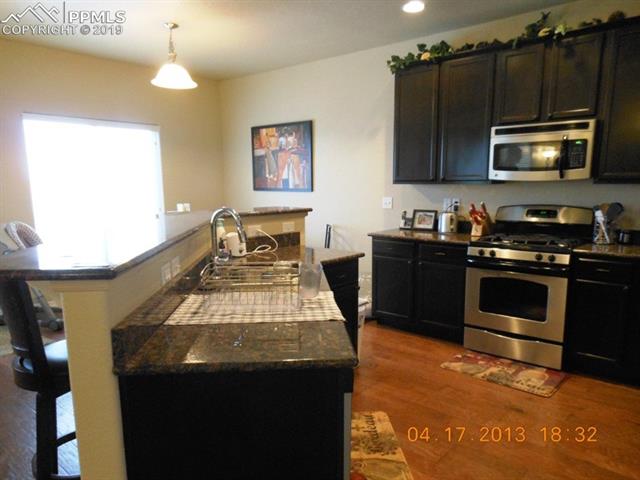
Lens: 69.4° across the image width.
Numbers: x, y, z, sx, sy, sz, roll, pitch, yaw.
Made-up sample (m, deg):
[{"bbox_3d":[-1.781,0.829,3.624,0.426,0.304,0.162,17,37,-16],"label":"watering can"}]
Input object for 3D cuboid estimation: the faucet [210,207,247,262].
[{"bbox_3d":[-0.537,0.000,2.722,0.217,0.370,0.069,-1,7,-4],"label":"faucet"}]

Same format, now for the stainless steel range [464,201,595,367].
[{"bbox_3d":[1.684,0.330,3.771,0.746,1.187,0.650,6,10,41],"label":"stainless steel range"}]

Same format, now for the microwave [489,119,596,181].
[{"bbox_3d":[1.805,-0.700,3.702,0.749,0.419,0.394,6,10,41],"label":"microwave"}]

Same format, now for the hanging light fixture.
[{"bbox_3d":[-1.324,-1.656,4.165,0.414,0.557,0.414,6,10,41],"label":"hanging light fixture"}]

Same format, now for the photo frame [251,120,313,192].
[{"bbox_3d":[-0.511,-1.052,5.944,1.098,0.845,0.039,6,10,41],"label":"photo frame"}]

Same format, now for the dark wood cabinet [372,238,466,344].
[{"bbox_3d":[1.068,0.419,4.383,0.955,0.867,0.591,6,10,41],"label":"dark wood cabinet"}]

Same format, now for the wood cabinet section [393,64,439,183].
[{"bbox_3d":[0.991,-1.077,4.378,0.455,1.060,0.316,6,10,40],"label":"wood cabinet section"}]

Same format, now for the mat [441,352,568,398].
[{"bbox_3d":[1.349,0.971,3.444,0.783,0.010,0.443,6,10,41],"label":"mat"}]

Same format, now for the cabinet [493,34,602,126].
[{"bbox_3d":[1.818,-1.218,3.656,0.756,0.621,0.335,6,10,41],"label":"cabinet"}]

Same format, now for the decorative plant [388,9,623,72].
[{"bbox_3d":[1.398,-1.639,3.837,1.940,0.246,0.217,6,10,41],"label":"decorative plant"}]

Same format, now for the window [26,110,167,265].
[{"bbox_3d":[-2.593,-0.662,5.530,0.099,1.492,1.556,6,10,41],"label":"window"}]

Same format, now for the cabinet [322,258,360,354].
[{"bbox_3d":[-0.074,0.565,3.384,0.601,0.867,0.404,6,10,41],"label":"cabinet"}]

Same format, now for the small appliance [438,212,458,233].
[{"bbox_3d":[1.219,-0.162,4.391,0.138,0.187,0.197,-2,8,-10],"label":"small appliance"}]

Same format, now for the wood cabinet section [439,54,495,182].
[{"bbox_3d":[1.345,-1.038,4.078,0.474,1.060,0.316,6,10,40],"label":"wood cabinet section"}]

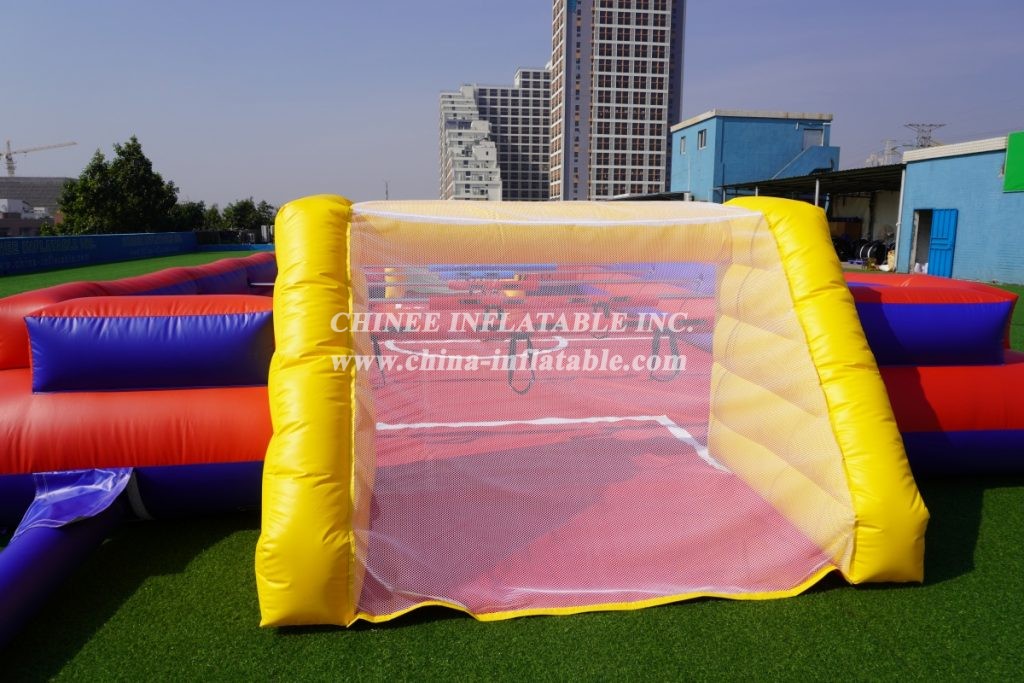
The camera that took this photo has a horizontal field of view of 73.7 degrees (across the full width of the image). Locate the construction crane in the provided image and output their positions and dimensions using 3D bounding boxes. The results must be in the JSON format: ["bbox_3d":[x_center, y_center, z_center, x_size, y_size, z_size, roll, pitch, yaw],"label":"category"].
[{"bbox_3d":[-200.214,-66.919,288.084,79.800,38.000,3.500,7,12,34],"label":"construction crane"}]

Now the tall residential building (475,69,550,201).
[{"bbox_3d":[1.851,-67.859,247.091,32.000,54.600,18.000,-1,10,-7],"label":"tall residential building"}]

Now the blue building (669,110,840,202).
[{"bbox_3d":[13.888,-9.221,40.846,7.000,7.700,6.800,-1,10,-7],"label":"blue building"}]

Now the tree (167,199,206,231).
[{"bbox_3d":[-24.409,-8.875,51.249,2.920,3.350,2.830,-1,10,-7],"label":"tree"}]

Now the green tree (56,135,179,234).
[{"bbox_3d":[-22.758,-8.409,39.157,6.430,6.470,5.980,-1,10,-7],"label":"green tree"}]

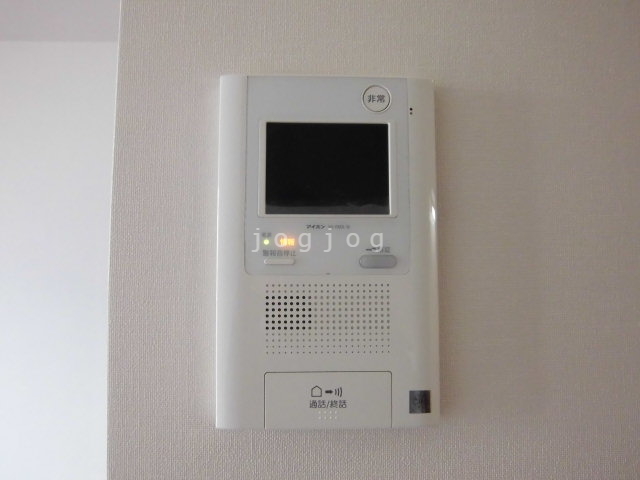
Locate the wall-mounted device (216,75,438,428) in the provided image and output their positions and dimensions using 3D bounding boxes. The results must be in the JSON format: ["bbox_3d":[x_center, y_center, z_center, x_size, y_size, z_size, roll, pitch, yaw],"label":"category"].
[{"bbox_3d":[0.005,0.006,0.310,0.134,0.215,0.030,0,-4,-2],"label":"wall-mounted device"}]

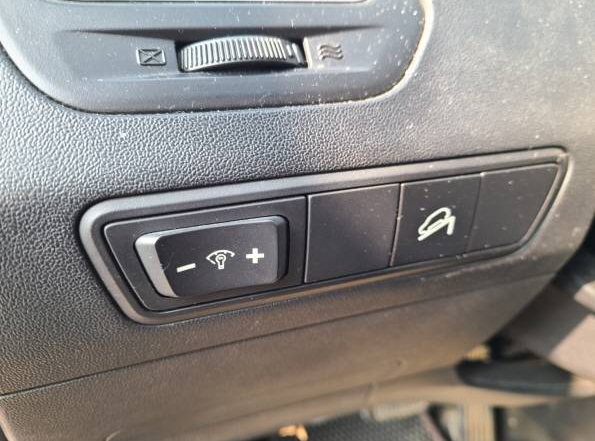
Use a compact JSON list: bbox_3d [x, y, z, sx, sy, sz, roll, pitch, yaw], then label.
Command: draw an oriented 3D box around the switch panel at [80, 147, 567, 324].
[{"bbox_3d":[0.018,0.004,0.139,0.151,0.045,0.015,-8,29,-16],"label":"switch panel"}]

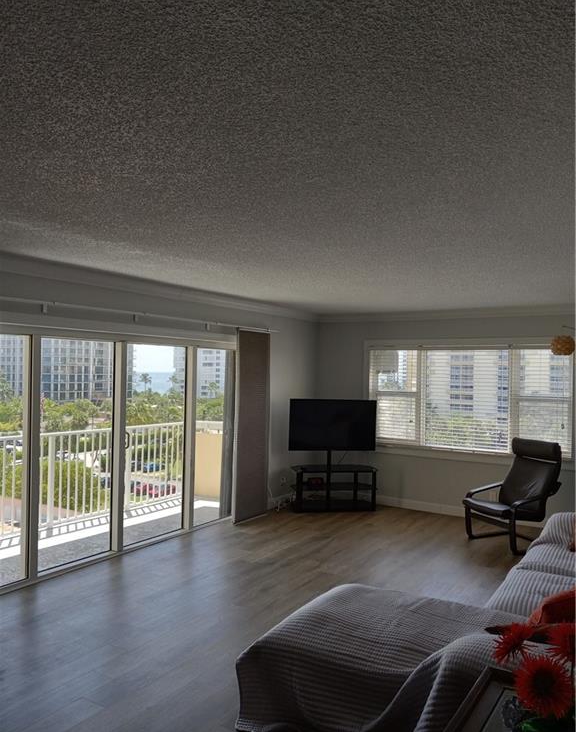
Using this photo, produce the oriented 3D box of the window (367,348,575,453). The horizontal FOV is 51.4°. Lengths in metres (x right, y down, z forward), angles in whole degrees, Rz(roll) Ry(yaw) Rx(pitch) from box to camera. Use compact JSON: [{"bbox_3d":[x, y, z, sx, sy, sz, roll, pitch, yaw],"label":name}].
[{"bbox_3d":[2.082,0.388,7.199,2.435,1.219,0.100,0,-1,33],"label":"window"}]

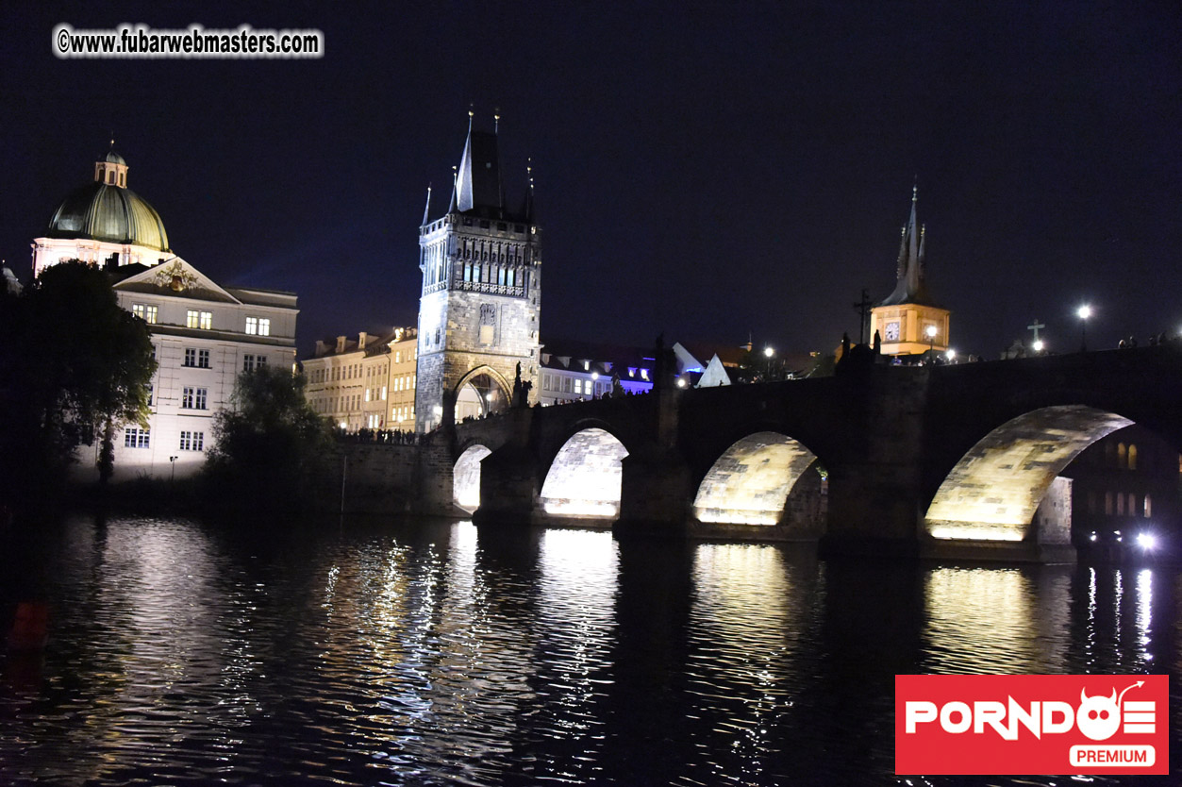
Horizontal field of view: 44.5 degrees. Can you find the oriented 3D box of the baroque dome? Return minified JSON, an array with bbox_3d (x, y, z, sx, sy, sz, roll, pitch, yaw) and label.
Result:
[{"bbox_3d":[-69.384,-28.261,209.138,16.841,14.369,16.841,4,-5,-19],"label":"baroque dome"}]

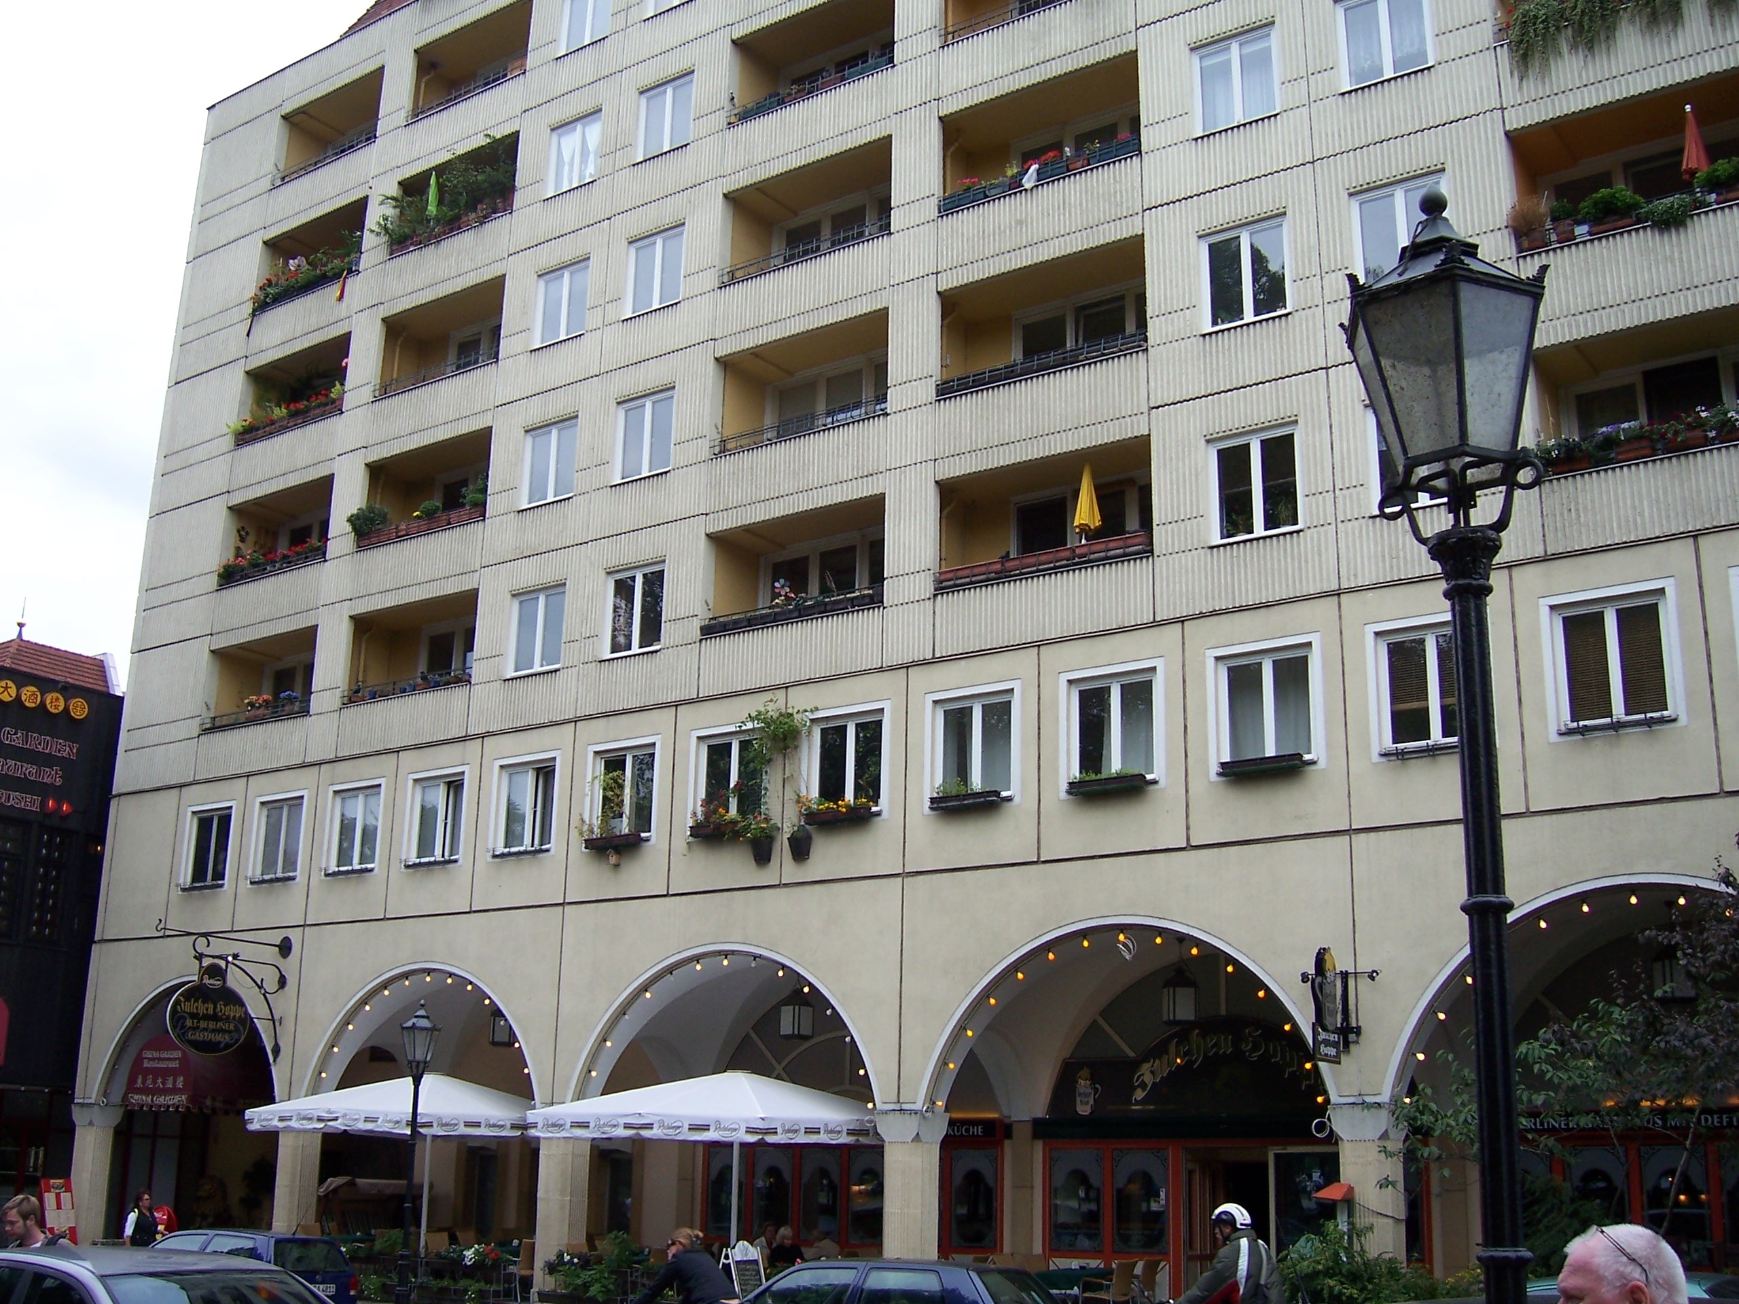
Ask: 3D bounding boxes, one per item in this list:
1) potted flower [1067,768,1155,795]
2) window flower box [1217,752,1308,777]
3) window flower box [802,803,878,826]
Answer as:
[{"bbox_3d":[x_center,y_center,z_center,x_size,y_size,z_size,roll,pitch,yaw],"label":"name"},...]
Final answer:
[{"bbox_3d":[2.878,1.558,21.833,1.030,0.250,0.240,-10,-20,33],"label":"potted flower"},{"bbox_3d":[4.528,1.310,20.848,1.020,0.160,0.200,-10,-19,33],"label":"window flower box"},{"bbox_3d":[-0.383,2.170,24.084,1.060,0.200,0.200,-10,-19,33],"label":"window flower box"}]

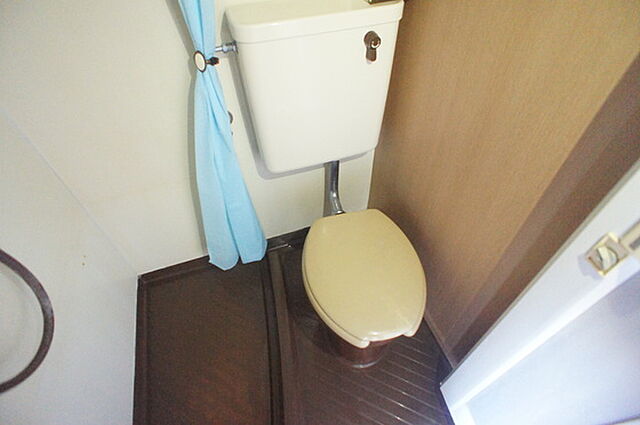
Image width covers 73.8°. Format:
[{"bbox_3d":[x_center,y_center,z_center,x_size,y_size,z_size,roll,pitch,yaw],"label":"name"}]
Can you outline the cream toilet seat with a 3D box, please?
[{"bbox_3d":[0.135,0.192,1.337,0.370,0.055,0.447,-11,54,-6],"label":"cream toilet seat"}]

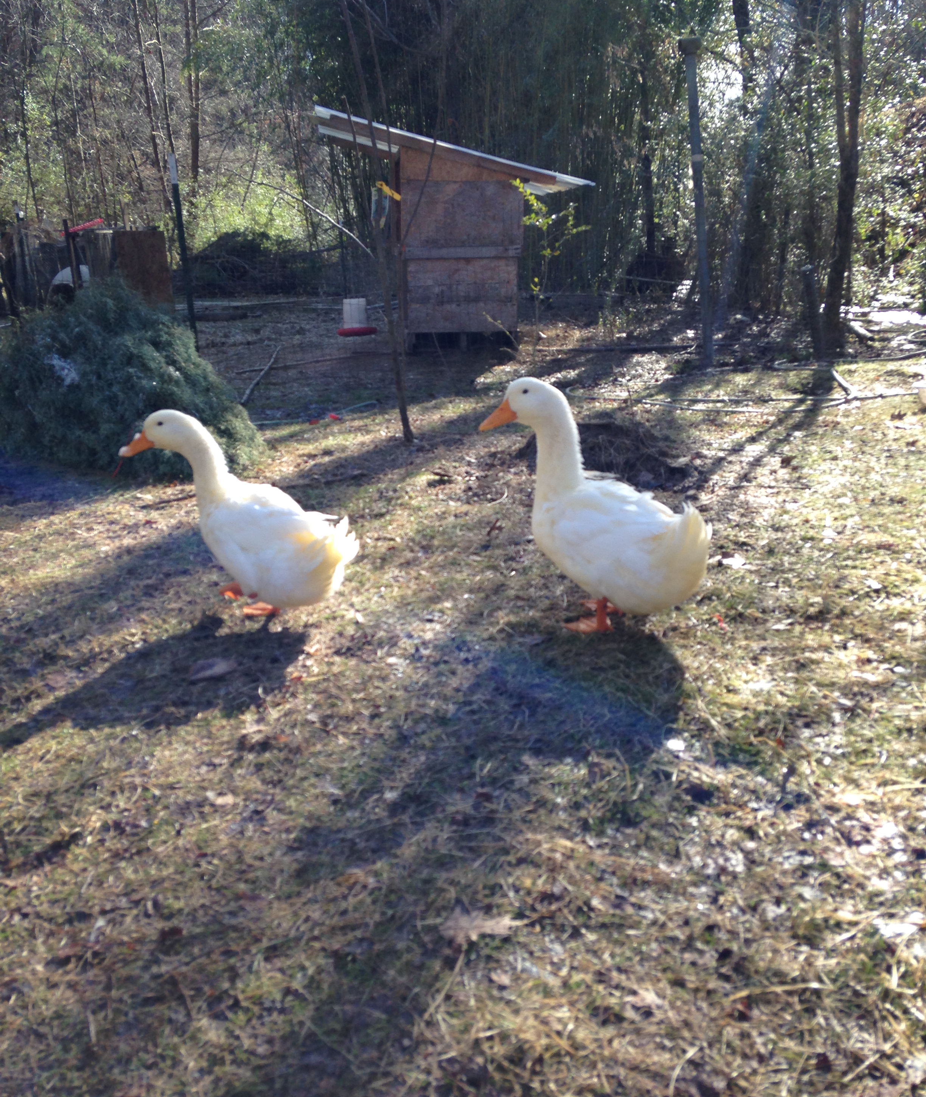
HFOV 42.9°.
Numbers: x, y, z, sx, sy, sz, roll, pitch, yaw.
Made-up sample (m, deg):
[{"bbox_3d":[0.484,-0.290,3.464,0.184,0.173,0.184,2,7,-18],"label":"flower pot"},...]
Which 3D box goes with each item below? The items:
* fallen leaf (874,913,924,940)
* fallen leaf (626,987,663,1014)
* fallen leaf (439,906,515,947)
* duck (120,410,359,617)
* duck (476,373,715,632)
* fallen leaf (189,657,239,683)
[{"bbox_3d":[0.558,0.485,1.509,0.064,0.012,0.040,0,15,0],"label":"fallen leaf"},{"bbox_3d":[0.210,0.523,1.361,0.042,0.014,0.030,0,15,0],"label":"fallen leaf"},{"bbox_3d":[0.018,0.483,1.506,0.098,0.016,0.069,0,15,0],"label":"fallen leaf"},{"bbox_3d":[-0.528,-0.085,2.768,0.604,0.470,0.220,4,15,16],"label":"duck"},{"bbox_3d":[0.299,-0.106,2.681,0.529,0.554,0.220,3,15,12],"label":"duck"},{"bbox_3d":[-0.506,0.245,2.389,0.115,0.025,0.060,-10,18,-34],"label":"fallen leaf"}]

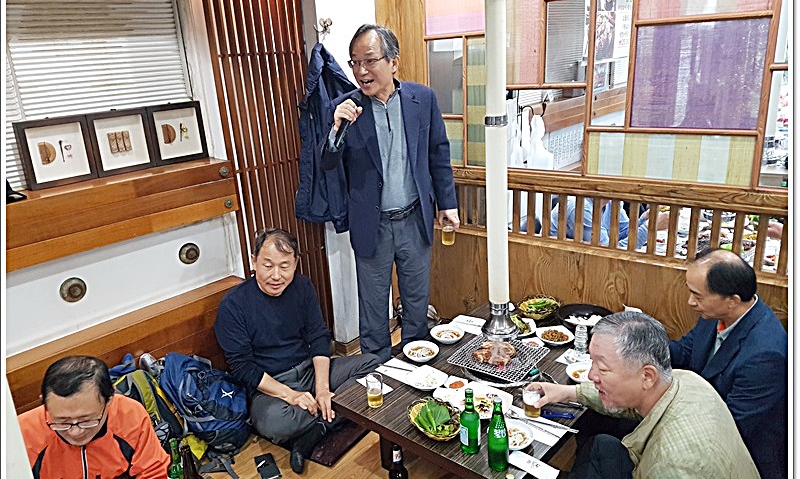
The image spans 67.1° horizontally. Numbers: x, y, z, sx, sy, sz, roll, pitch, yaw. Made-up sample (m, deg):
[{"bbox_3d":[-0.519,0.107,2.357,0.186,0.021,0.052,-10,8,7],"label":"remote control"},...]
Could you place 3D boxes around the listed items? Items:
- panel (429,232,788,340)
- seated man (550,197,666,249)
[{"bbox_3d":[0.880,0.321,2.952,1.950,0.600,0.070,11,22,39],"label":"panel"},{"bbox_3d":[1.422,-0.251,4.259,0.650,0.860,0.720,-19,23,-41],"label":"seated man"}]

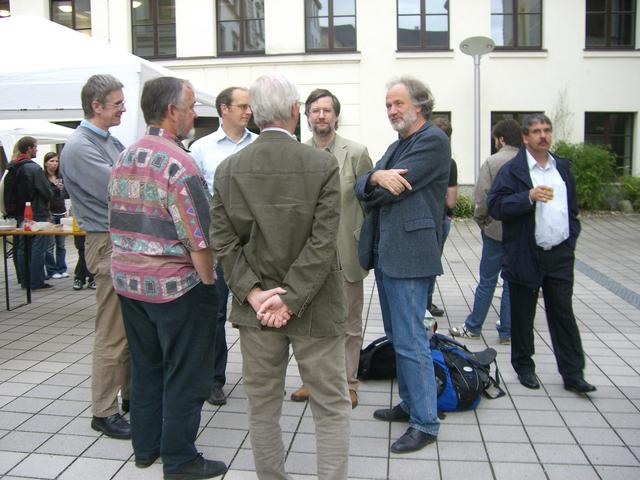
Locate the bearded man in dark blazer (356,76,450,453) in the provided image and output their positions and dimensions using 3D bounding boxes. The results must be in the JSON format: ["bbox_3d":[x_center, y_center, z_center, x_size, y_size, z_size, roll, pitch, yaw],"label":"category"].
[{"bbox_3d":[0.430,0.105,3.578,0.440,1.829,0.490,-3,7,-25],"label":"bearded man in dark blazer"}]

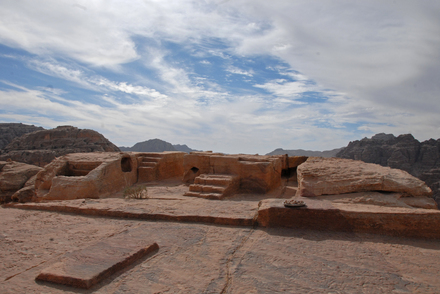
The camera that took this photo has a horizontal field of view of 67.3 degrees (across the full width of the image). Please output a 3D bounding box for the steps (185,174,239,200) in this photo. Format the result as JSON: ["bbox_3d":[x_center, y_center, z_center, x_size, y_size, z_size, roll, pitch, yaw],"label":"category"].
[{"bbox_3d":[-0.274,1.164,9.960,1.200,0.600,1.150,0,-1,24],"label":"steps"}]

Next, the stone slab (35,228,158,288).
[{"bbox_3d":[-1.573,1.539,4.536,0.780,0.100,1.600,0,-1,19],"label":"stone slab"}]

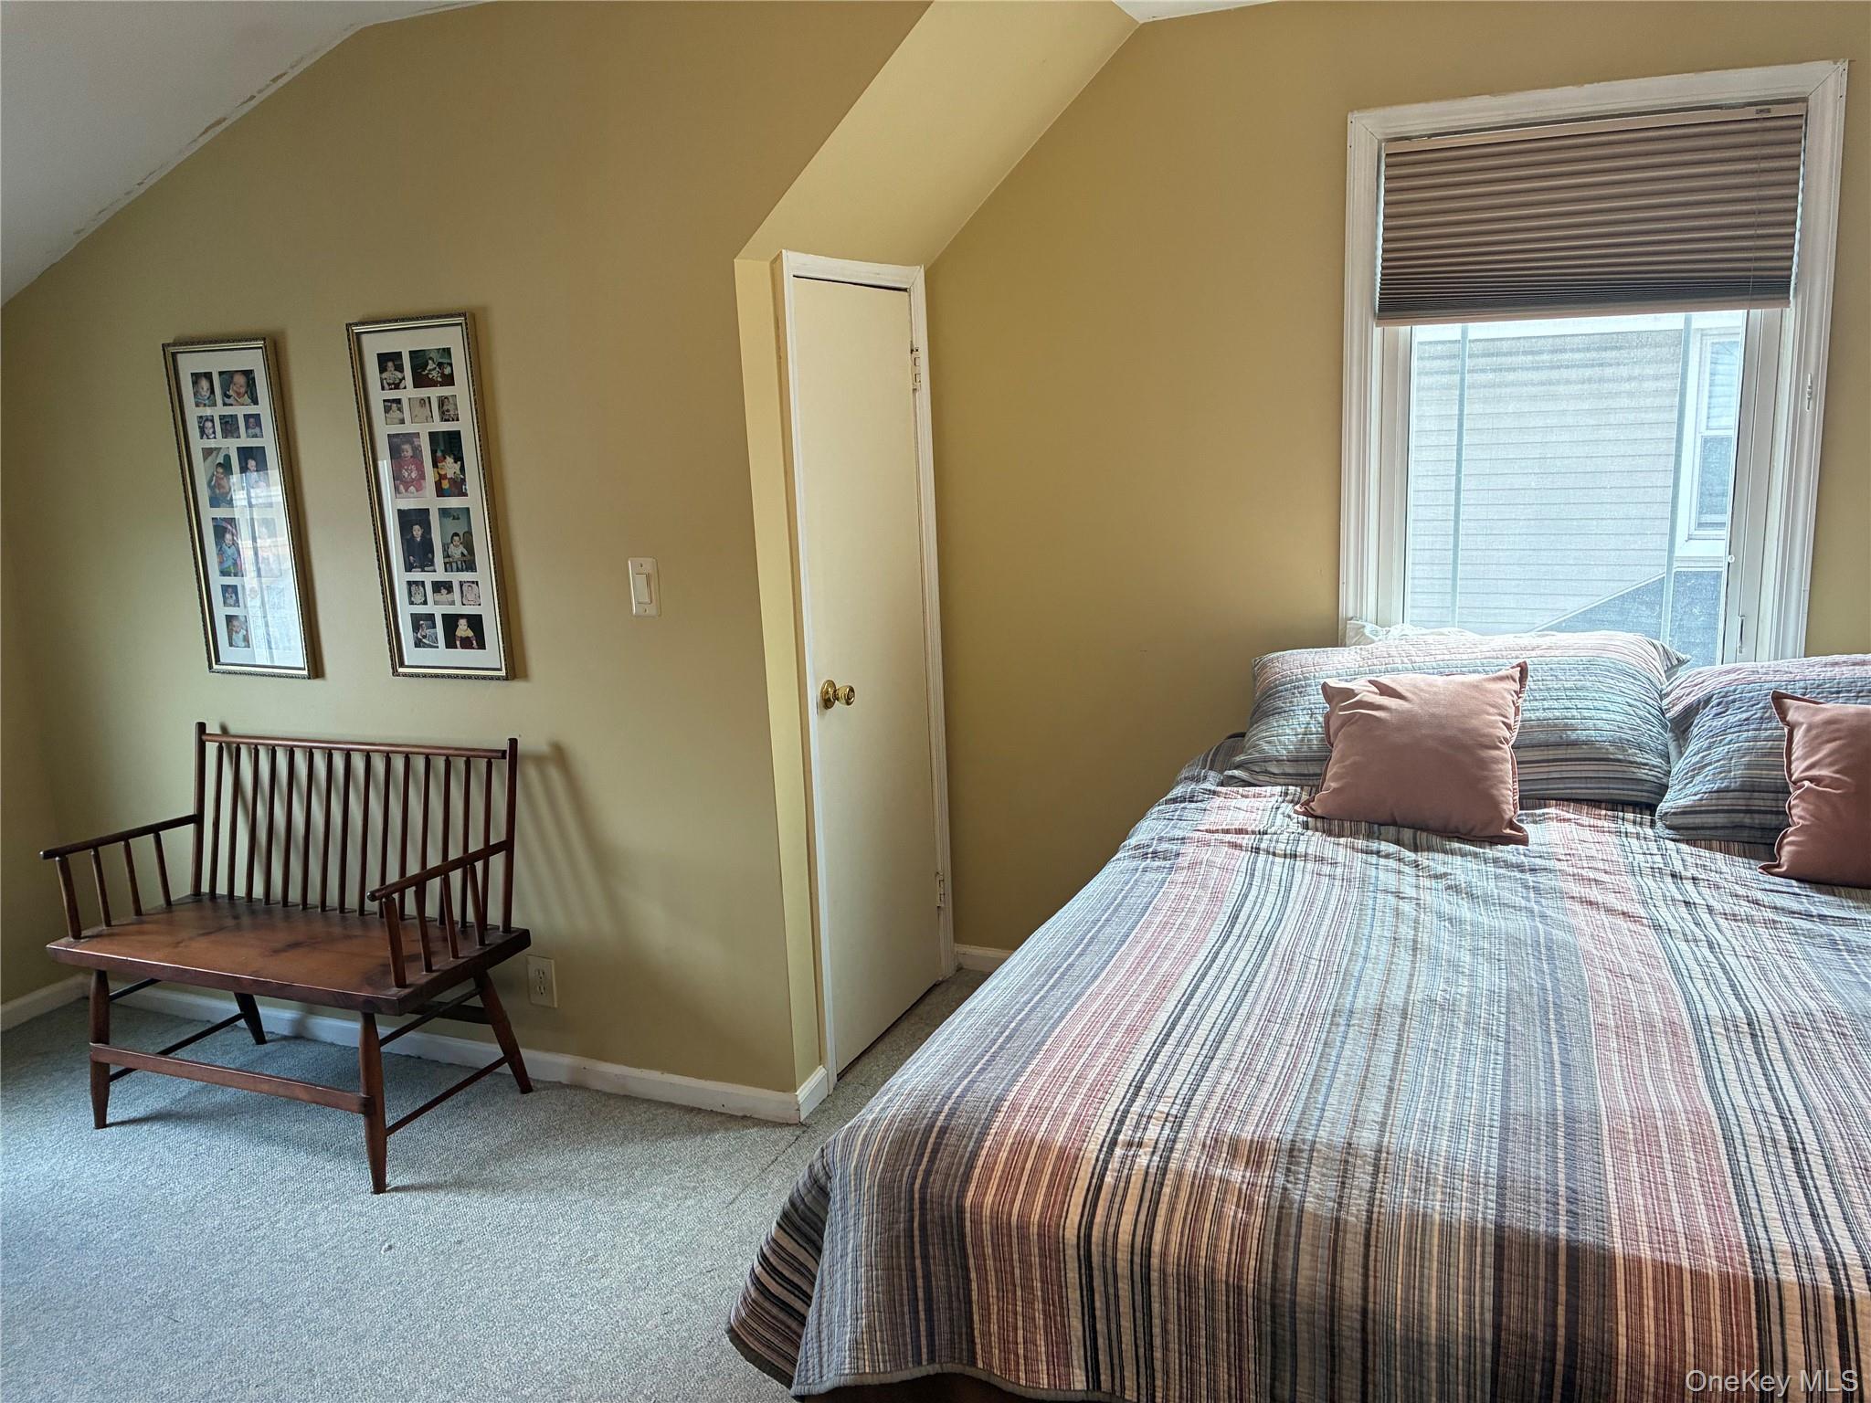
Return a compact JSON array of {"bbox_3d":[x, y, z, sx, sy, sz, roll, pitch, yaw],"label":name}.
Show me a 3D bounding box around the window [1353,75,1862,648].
[{"bbox_3d":[1.392,-0.660,3.094,0.955,1.290,0.100,3,13,22],"label":"window"}]

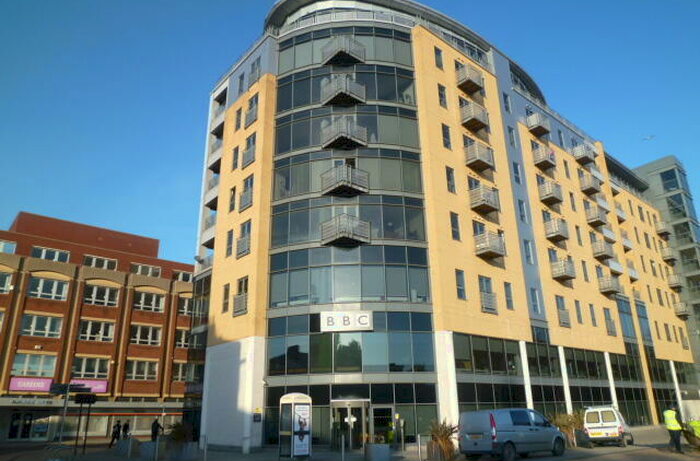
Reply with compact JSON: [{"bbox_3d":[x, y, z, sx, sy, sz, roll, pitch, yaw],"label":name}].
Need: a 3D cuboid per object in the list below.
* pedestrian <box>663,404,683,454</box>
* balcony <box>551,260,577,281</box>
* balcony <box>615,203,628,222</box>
[{"bbox_3d":[12.877,7.960,19.404,0.450,1.780,0.500,3,-20,-9],"label":"pedestrian"},{"bbox_3d":[14.971,2.796,34.038,1.550,1.198,0.906,15,-25,-38],"label":"balcony"},{"bbox_3d":[25.040,-1.452,45.672,2.000,1.100,1.000,15,-25,-37],"label":"balcony"}]

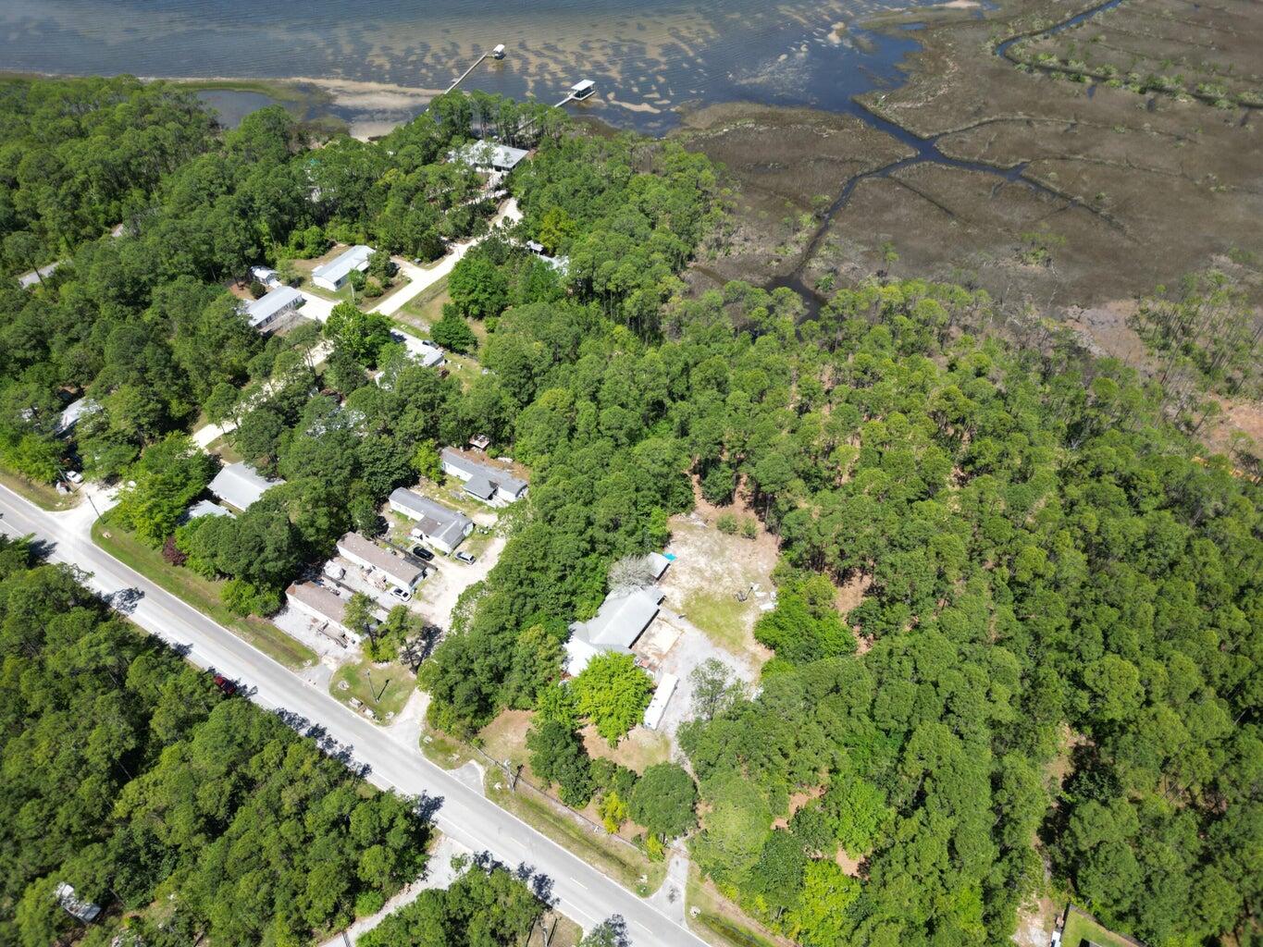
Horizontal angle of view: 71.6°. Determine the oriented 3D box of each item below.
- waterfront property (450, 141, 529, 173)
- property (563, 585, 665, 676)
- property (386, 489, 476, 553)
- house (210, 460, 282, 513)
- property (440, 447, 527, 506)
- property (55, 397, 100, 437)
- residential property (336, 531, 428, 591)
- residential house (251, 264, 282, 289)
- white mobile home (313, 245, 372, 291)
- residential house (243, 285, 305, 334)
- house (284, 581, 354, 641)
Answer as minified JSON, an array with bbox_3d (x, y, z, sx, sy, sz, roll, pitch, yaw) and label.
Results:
[{"bbox_3d":[-55.380,-123.390,341.010,27.500,5.600,20.500,16,45,17],"label":"waterfront property"},{"bbox_3d":[-3.920,30.830,172.860,13.600,5.000,25.600,23,48,24],"label":"property"},{"bbox_3d":[-46.110,10.260,196.290,21.700,4.000,9.100,23,48,24],"label":"property"},{"bbox_3d":[-89.600,3.090,203.850,14.300,4.700,11.100,23,48,24],"label":"house"},{"bbox_3d":[-36.680,1.440,205.940,24.000,3.900,8.500,23,48,24],"label":"property"},{"bbox_3d":[-142.270,-14.690,224.070,8.200,4.000,12.700,23,48,24],"label":"property"},{"bbox_3d":[-53.450,18.790,187.030,21.600,4.000,4.800,23,48,24],"label":"residential property"},{"bbox_3d":[-115.780,-62.900,277.190,7.400,3.100,4.800,22,47,22],"label":"residential house"},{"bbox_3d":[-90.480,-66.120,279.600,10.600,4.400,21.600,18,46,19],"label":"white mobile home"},{"bbox_3d":[-107.530,-48.890,260.970,10.400,4.300,20.000,19,46,20],"label":"residential house"},{"bbox_3d":[-60.850,27.560,177.500,20.800,4.000,4.800,23,48,24],"label":"house"}]

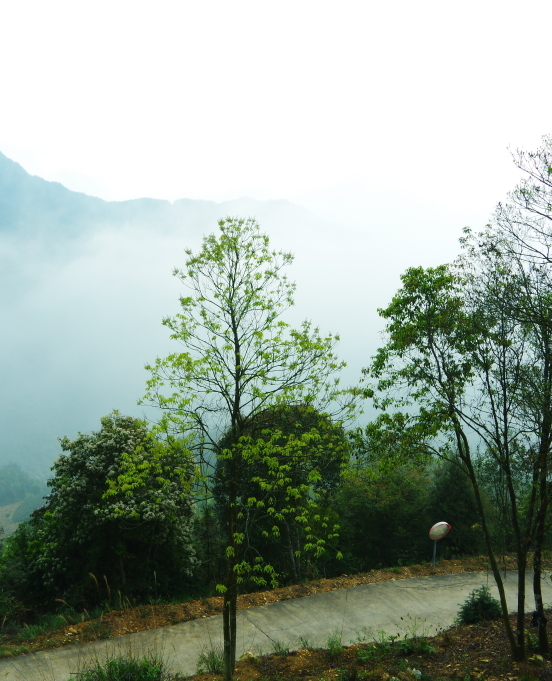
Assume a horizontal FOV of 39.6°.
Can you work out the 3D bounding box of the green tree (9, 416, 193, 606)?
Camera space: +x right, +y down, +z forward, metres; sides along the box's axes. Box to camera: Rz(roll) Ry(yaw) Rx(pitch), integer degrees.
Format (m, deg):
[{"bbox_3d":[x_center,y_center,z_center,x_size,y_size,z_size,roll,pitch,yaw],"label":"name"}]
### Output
[{"bbox_3d":[-4.440,4.430,20.000,4.600,5.000,4.300,0,4,0],"label":"green tree"}]

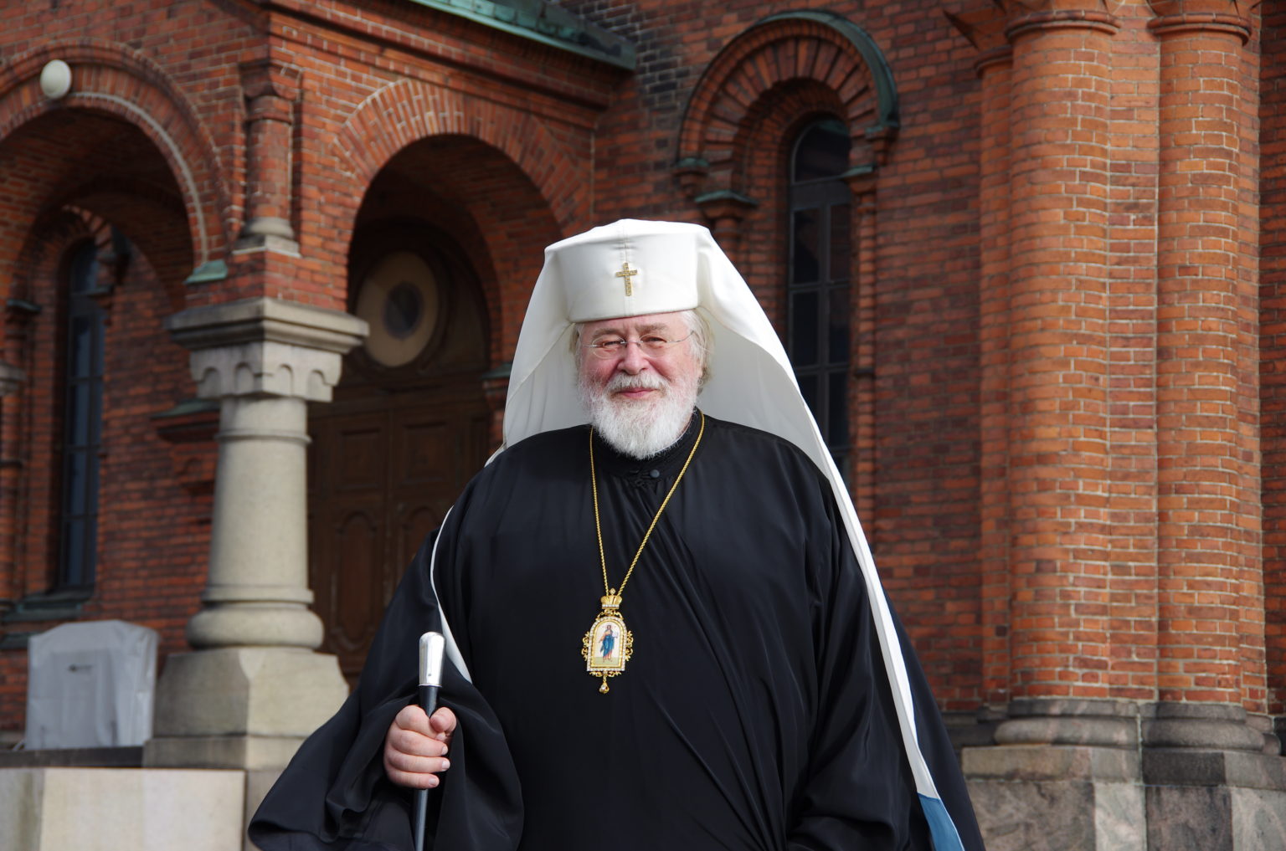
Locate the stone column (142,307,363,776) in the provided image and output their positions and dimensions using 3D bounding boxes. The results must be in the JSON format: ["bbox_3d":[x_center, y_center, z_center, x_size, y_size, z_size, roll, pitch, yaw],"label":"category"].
[{"bbox_3d":[-2.536,0.741,18.662,0.997,3.069,0.997,-5,-10,39],"label":"stone column"}]

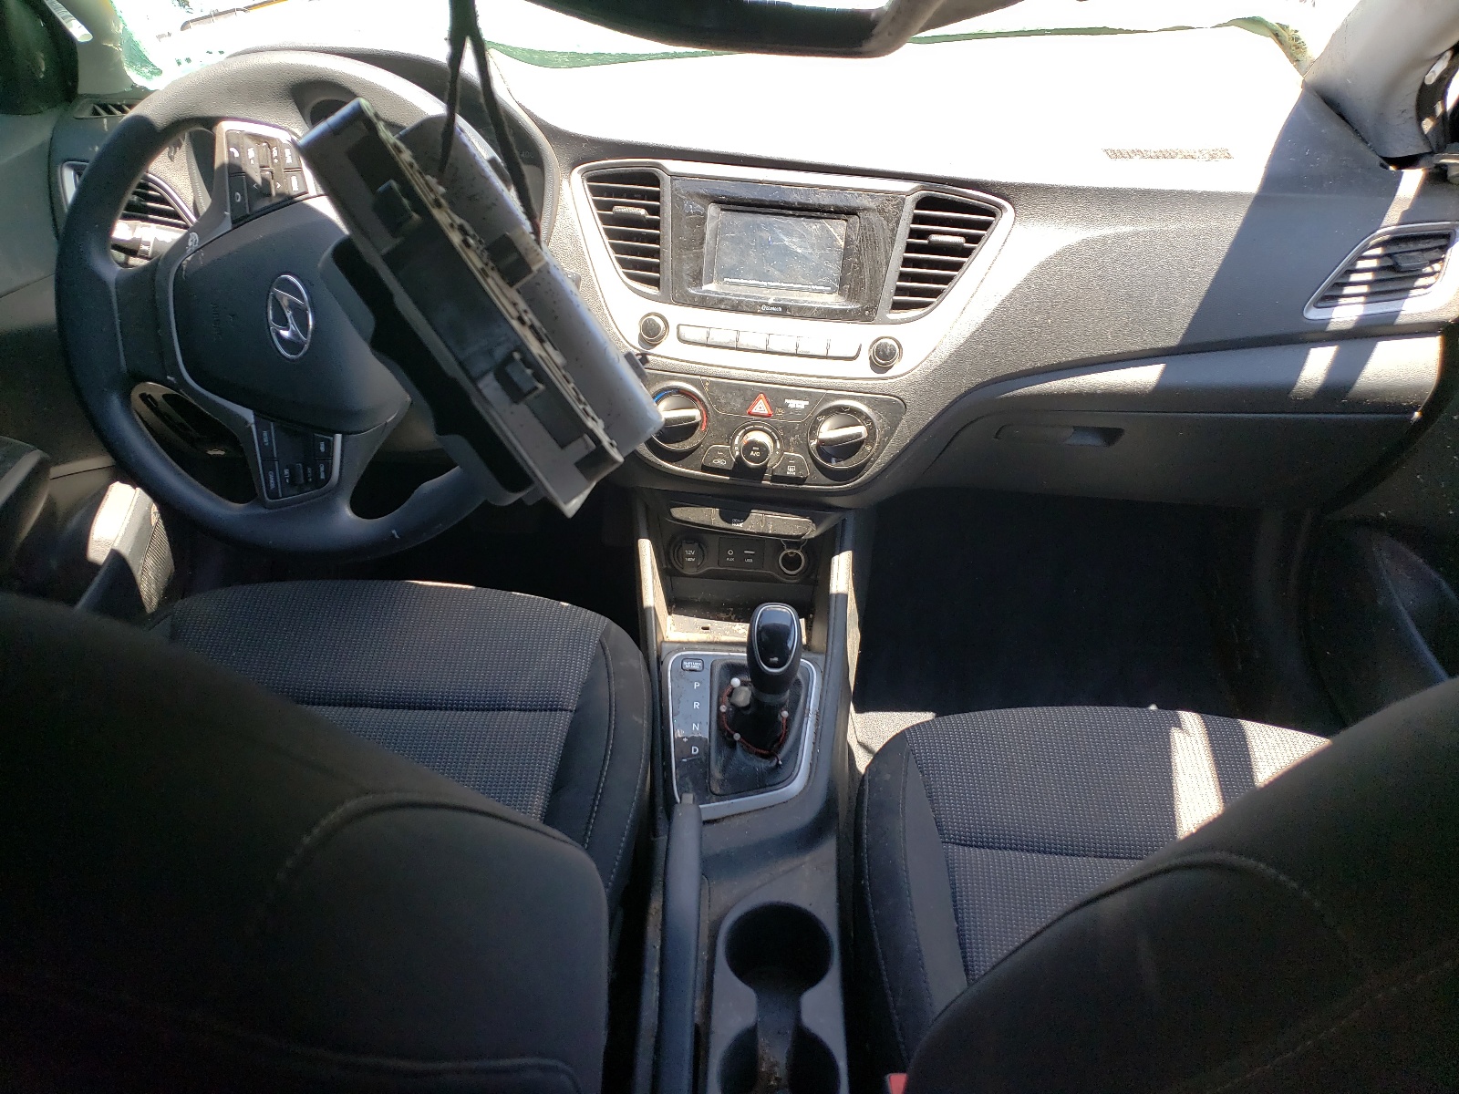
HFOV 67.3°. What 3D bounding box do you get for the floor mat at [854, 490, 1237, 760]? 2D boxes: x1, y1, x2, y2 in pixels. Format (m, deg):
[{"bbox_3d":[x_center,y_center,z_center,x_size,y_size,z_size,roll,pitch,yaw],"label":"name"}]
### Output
[{"bbox_3d":[0.395,0.112,1.415,0.470,0.070,0.560,2,44,1],"label":"floor mat"}]

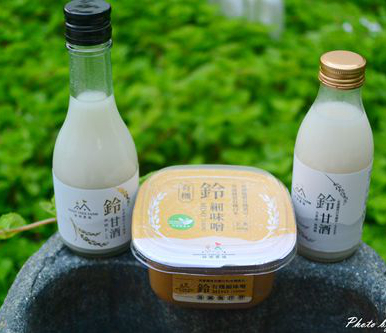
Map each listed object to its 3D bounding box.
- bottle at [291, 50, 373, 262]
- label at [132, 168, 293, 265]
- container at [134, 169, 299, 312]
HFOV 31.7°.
[{"bbox_3d":[0.103,-0.006,0.504,0.057,0.157,0.057,16,36,25],"label":"bottle"},{"bbox_3d":[0.016,0.033,0.503,0.119,0.006,0.121,1,33,0],"label":"label"},{"bbox_3d":[0.015,0.054,0.517,0.120,0.054,0.124,1,33,0],"label":"container"}]

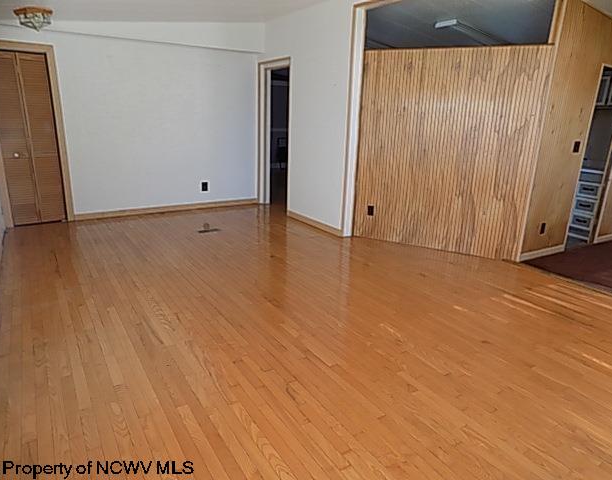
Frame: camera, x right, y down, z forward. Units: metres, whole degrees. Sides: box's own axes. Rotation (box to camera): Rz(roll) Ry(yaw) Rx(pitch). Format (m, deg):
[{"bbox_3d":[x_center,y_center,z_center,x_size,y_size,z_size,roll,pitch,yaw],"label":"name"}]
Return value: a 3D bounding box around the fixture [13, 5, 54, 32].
[{"bbox_3d":[-2.798,-2.269,4.404,0.350,0.195,0.340,-16,22,-29],"label":"fixture"}]

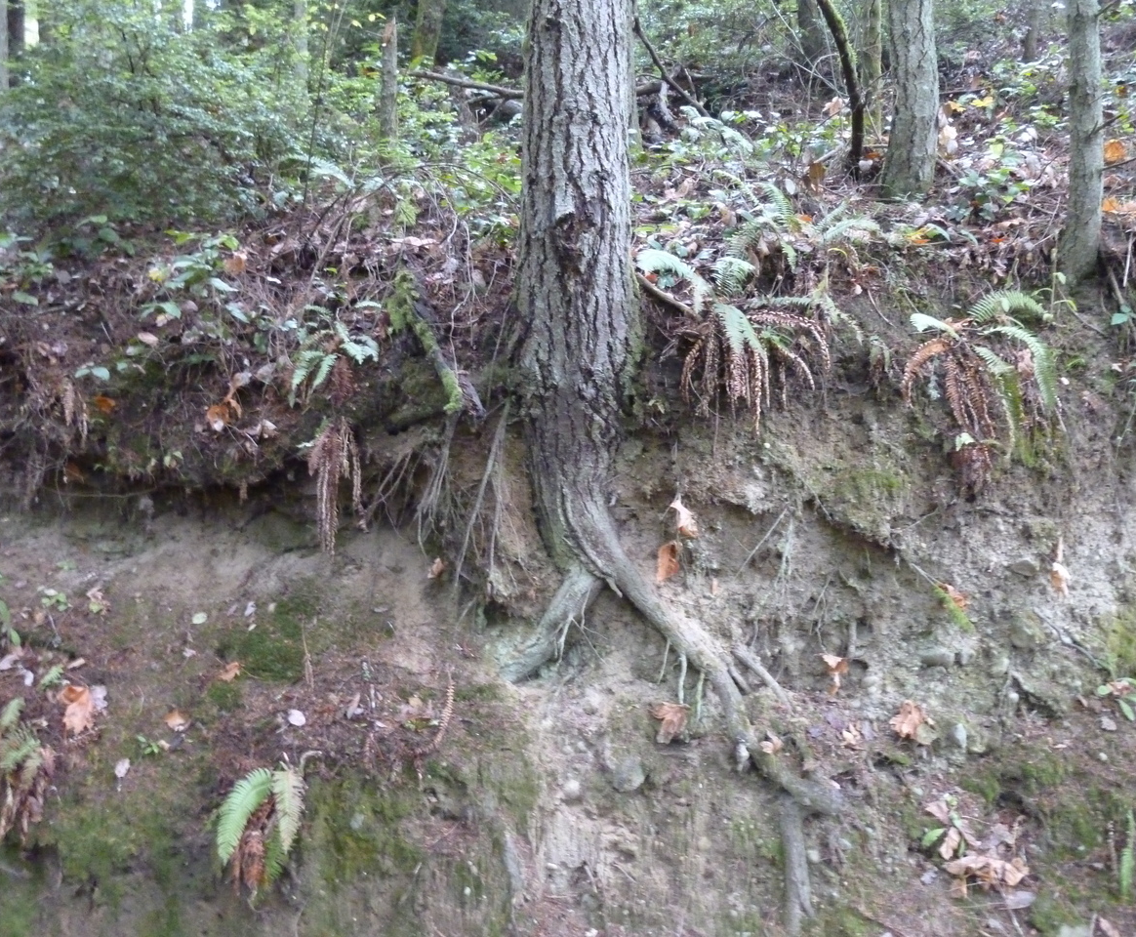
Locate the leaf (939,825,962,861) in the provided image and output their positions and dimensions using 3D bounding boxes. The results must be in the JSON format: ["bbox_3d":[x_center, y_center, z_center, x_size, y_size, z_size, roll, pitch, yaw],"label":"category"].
[{"bbox_3d":[1.337,1.307,3.150,0.082,0.129,0.060,0,0,0],"label":"leaf"}]

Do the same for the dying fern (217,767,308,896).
[{"bbox_3d":[-1.123,1.323,3.300,0.321,0.471,0.250,0,0,0],"label":"dying fern"}]

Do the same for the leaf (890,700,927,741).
[{"bbox_3d":[1.323,0.975,3.500,0.144,0.159,0.080,0,0,0],"label":"leaf"}]

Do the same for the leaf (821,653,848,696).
[{"bbox_3d":[1.065,0.820,3.600,0.117,0.171,0.080,0,0,0],"label":"leaf"}]

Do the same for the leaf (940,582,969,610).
[{"bbox_3d":[1.583,0.526,3.700,0.120,0.120,0.080,0,0,0],"label":"leaf"}]

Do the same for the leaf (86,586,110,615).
[{"bbox_3d":[-1.875,0.528,3.600,0.093,0.117,0.070,0,0,0],"label":"leaf"}]

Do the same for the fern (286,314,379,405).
[{"bbox_3d":[-1.010,-0.470,3.900,0.388,0.405,0.300,0,0,0],"label":"fern"}]

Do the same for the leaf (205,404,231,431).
[{"bbox_3d":[-1.493,-0.214,3.850,0.108,0.117,0.080,0,0,0],"label":"leaf"}]

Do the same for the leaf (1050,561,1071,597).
[{"bbox_3d":[2.074,0.467,3.800,0.082,0.156,0.060,0,0,0],"label":"leaf"}]

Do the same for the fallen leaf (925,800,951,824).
[{"bbox_3d":[1.396,1.293,3.400,0.096,0.096,0.070,0,0,0],"label":"fallen leaf"}]

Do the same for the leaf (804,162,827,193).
[{"bbox_3d":[1.426,-1.685,5.200,0.124,0.180,0.090,0,0,0],"label":"leaf"}]

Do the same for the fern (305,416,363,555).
[{"bbox_3d":[-0.959,0.074,3.700,0.224,0.560,0.200,0,0,0],"label":"fern"}]

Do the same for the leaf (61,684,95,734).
[{"bbox_3d":[-1.875,0.920,3.450,0.127,0.194,0.090,0,0,0],"label":"leaf"}]

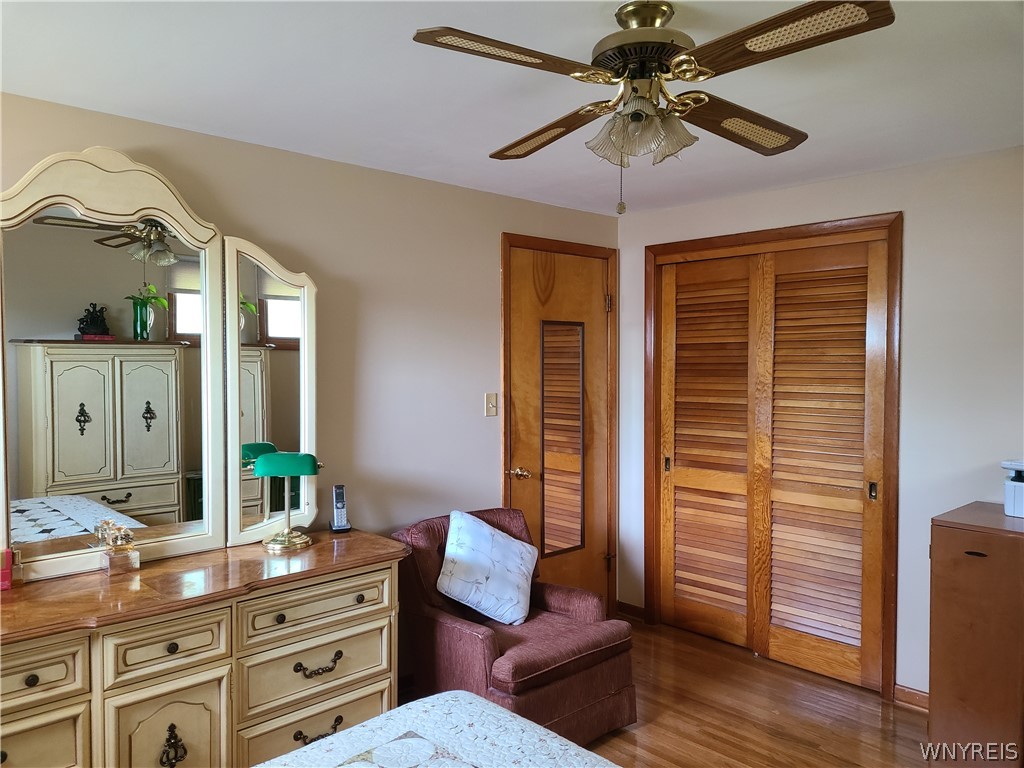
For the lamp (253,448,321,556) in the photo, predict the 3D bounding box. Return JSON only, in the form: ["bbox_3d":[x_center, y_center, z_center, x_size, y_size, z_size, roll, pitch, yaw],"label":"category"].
[{"bbox_3d":[-0.836,0.421,2.868,0.255,0.345,0.185,-1,2,-13],"label":"lamp"}]

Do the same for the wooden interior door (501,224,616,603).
[{"bbox_3d":[0.266,0.300,4.109,0.850,2.090,0.060,-2,3,-43],"label":"wooden interior door"}]

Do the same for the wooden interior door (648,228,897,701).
[{"bbox_3d":[1.217,0.310,3.807,0.080,2.090,1.320,-2,3,-43],"label":"wooden interior door"}]

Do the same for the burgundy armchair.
[{"bbox_3d":[-0.023,0.979,3.174,0.710,0.800,0.840,-2,3,-43],"label":"burgundy armchair"}]

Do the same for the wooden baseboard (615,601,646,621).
[{"bbox_3d":[0.671,1.296,4.379,0.020,0.080,0.190,-2,3,-43],"label":"wooden baseboard"}]

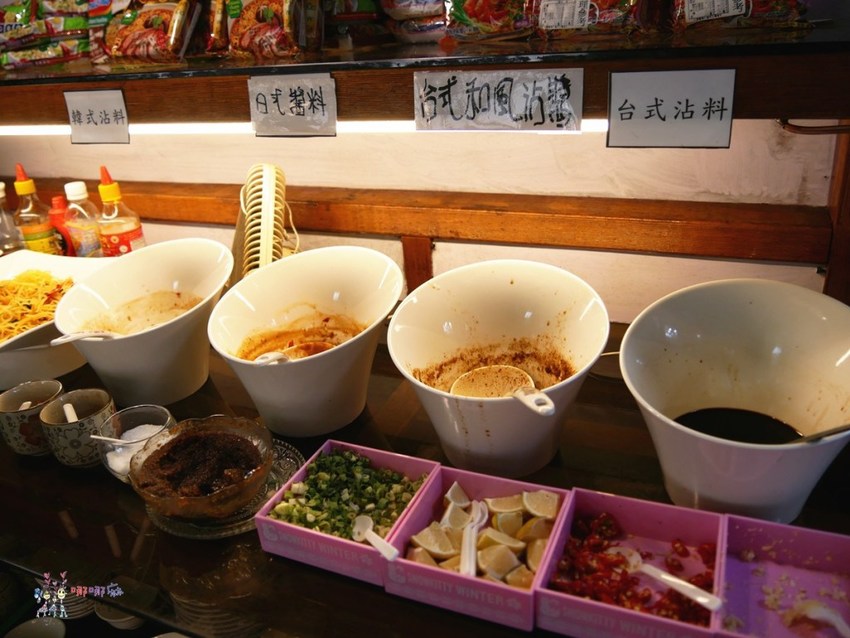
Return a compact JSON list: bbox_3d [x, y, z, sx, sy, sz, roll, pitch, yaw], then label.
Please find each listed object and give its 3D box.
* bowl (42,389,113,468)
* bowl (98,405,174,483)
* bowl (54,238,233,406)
[{"bbox_3d":[-0.408,0.133,0.825,0.079,0.064,0.079,-18,28,-27],"label":"bowl"},{"bbox_3d":[-0.320,0.146,0.781,0.081,0.064,0.081,-4,24,2],"label":"bowl"},{"bbox_3d":[-0.371,0.009,0.954,0.236,0.176,0.240,8,27,26],"label":"bowl"}]

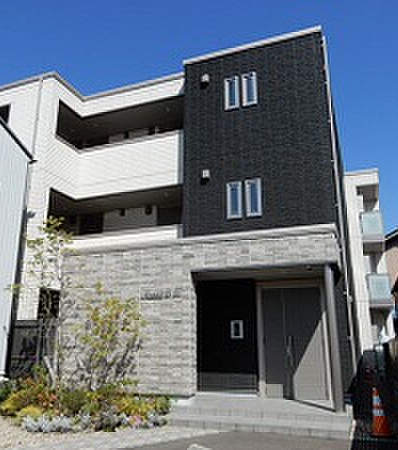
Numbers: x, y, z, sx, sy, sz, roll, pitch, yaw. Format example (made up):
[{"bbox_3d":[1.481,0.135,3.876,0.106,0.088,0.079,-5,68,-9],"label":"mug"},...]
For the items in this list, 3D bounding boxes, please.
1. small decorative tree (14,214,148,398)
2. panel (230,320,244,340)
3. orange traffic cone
[{"bbox_3d":[-2.476,1.684,8.831,2.650,3.850,1.700,-7,-17,22],"label":"small decorative tree"},{"bbox_3d":[0.898,2.507,9.944,0.300,0.410,0.050,-7,-17,22],"label":"panel"},{"bbox_3d":[2.783,2.885,6.423,0.320,0.710,0.320,-7,-17,22],"label":"orange traffic cone"}]

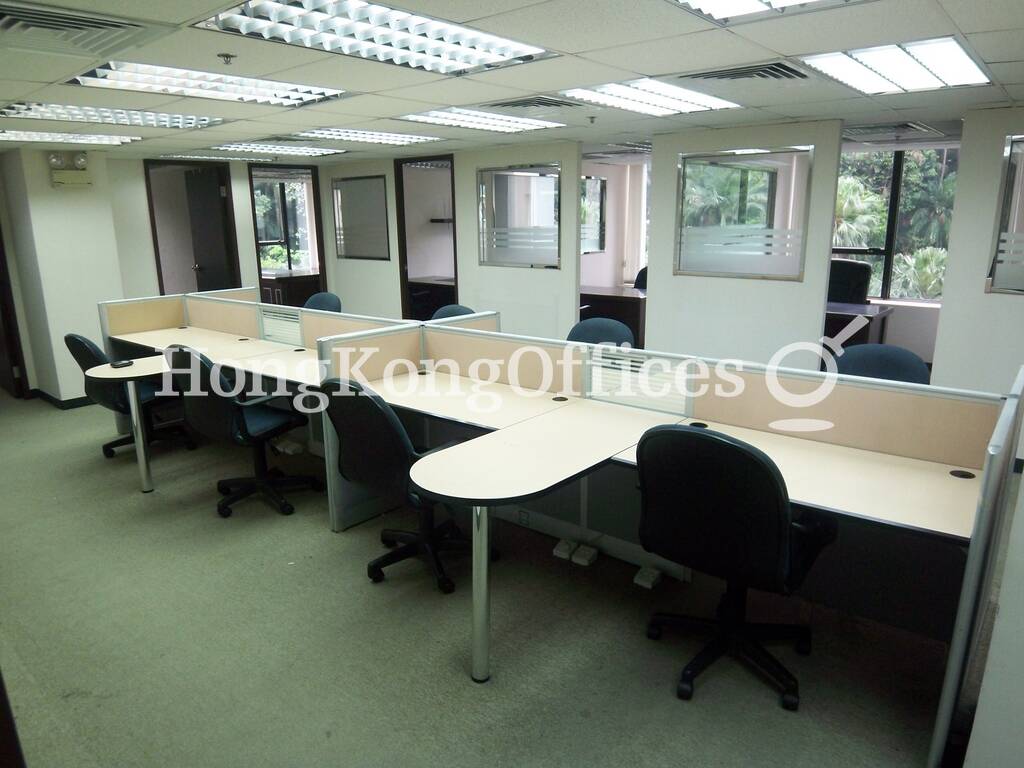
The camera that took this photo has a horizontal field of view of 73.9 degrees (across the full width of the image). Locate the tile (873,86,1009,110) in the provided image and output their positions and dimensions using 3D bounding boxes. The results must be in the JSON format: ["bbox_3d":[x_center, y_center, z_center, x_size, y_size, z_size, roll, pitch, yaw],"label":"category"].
[{"bbox_3d":[2.256,-1.515,3.587,0.600,0.025,0.600,11,18,39],"label":"tile"}]

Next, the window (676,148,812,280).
[{"bbox_3d":[1.651,-1.220,4.924,0.980,0.904,0.070,11,18,39],"label":"window"}]

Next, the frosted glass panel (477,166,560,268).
[{"bbox_3d":[0.056,-1.527,6.267,0.984,0.897,0.060,11,18,39],"label":"frosted glass panel"}]

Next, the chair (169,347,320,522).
[{"bbox_3d":[-1.489,0.207,3.881,0.590,0.950,0.660,10,18,38],"label":"chair"}]

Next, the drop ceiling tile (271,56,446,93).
[{"bbox_3d":[-0.665,-1.325,2.915,0.600,0.025,0.600,11,18,39],"label":"drop ceiling tile"}]

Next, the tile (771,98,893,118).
[{"bbox_3d":[1.808,-1.611,3.951,0.600,0.025,0.600,11,18,39],"label":"tile"}]

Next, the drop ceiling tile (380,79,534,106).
[{"bbox_3d":[-0.275,-1.446,3.361,0.600,0.025,0.600,11,18,39],"label":"drop ceiling tile"}]

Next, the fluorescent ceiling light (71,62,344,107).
[{"bbox_3d":[-1.333,-1.390,3.104,0.600,0.090,1.200,11,18,39],"label":"fluorescent ceiling light"}]

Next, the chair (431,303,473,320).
[{"bbox_3d":[-0.628,-0.086,4.998,0.600,0.950,0.640,11,18,39],"label":"chair"}]

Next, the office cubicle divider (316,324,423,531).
[{"bbox_3d":[-0.709,0.217,3.674,0.050,1.000,0.650,10,18,38],"label":"office cubicle divider"}]

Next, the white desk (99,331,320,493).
[{"bbox_3d":[-1.961,0.202,4.353,2.729,0.750,1.177,10,18,38],"label":"white desk"}]

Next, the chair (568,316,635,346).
[{"bbox_3d":[0.370,0.103,4.185,0.590,0.950,0.650,10,18,38],"label":"chair"}]

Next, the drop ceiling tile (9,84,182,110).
[{"bbox_3d":[-1.959,-1.369,3.244,0.600,0.025,0.600,11,18,39],"label":"drop ceiling tile"}]

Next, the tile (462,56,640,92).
[{"bbox_3d":[0.188,-1.366,3.023,0.600,0.018,0.600,11,18,39],"label":"tile"}]

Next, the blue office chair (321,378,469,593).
[{"bbox_3d":[-0.445,0.387,3.077,0.590,0.950,0.660,11,18,41],"label":"blue office chair"}]

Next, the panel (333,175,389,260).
[{"bbox_3d":[-1.713,-1.870,7.713,0.954,0.909,0.060,11,18,39],"label":"panel"}]

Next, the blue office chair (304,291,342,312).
[{"bbox_3d":[-1.874,-0.317,6.017,0.600,0.950,0.640,11,18,39],"label":"blue office chair"}]

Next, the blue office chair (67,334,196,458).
[{"bbox_3d":[-2.586,0.044,4.720,0.650,0.900,0.590,-13,18,-41],"label":"blue office chair"}]

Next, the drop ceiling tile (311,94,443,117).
[{"bbox_3d":[-0.745,-1.540,3.787,0.600,0.018,0.600,11,18,39],"label":"drop ceiling tile"}]

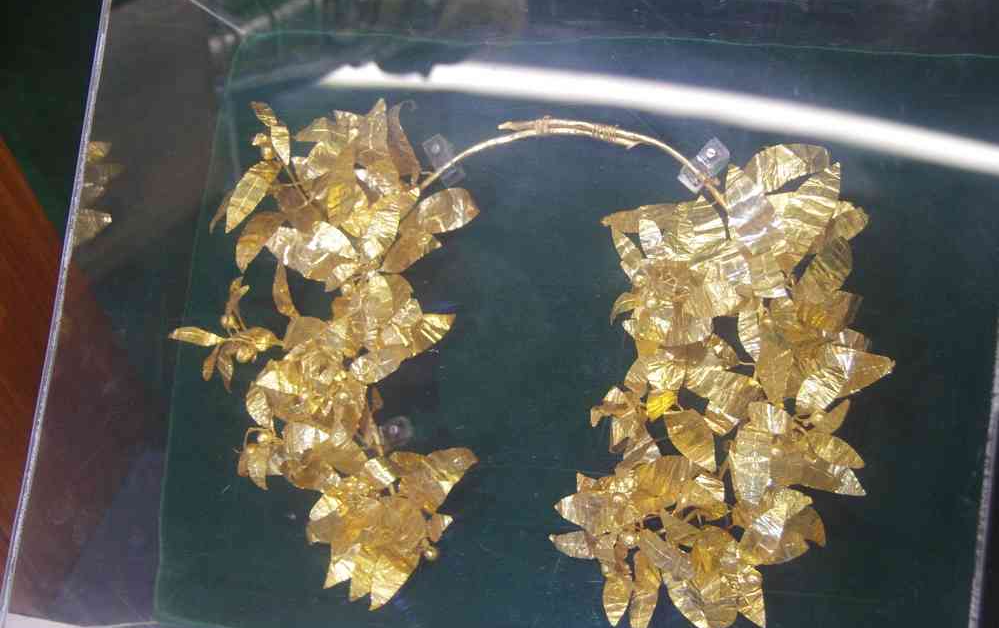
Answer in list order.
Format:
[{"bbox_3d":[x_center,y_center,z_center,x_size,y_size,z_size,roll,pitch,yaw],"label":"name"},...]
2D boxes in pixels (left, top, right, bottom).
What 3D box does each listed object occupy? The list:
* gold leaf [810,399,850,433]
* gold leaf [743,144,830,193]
[{"bbox_3d":[0.147,0.046,0.717,0.022,0.006,0.012,-39,75,7],"label":"gold leaf"},{"bbox_3d":[0.133,-0.067,0.740,0.040,0.009,0.021,-20,81,12],"label":"gold leaf"}]

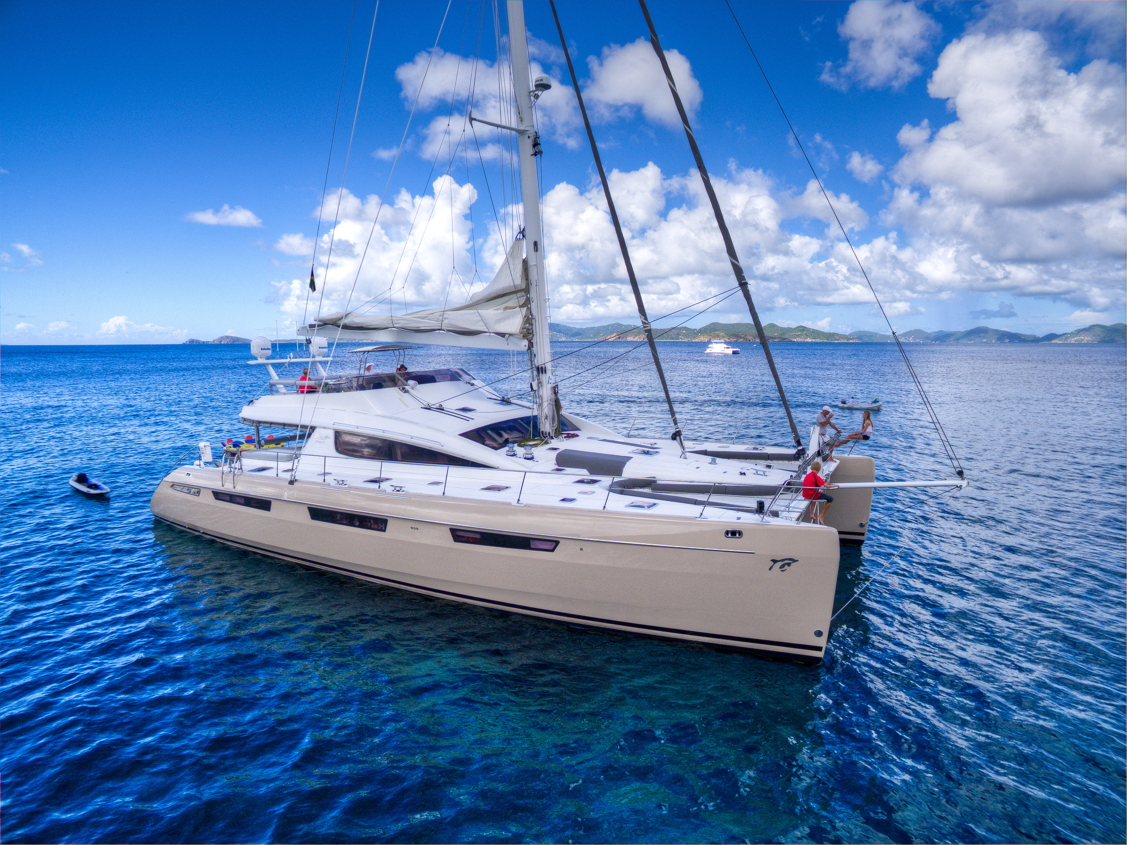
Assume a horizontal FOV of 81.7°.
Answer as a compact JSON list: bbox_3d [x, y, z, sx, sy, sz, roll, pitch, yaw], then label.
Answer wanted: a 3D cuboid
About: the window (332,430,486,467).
[{"bbox_3d":[-4.043,0.735,17.243,5.400,0.680,0.350,4,8,28],"label":"window"}]

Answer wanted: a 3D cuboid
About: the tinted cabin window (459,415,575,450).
[{"bbox_3d":[-1.034,0.124,19.567,1.050,0.660,5.700,4,8,28],"label":"tinted cabin window"}]

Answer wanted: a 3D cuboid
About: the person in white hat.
[{"bbox_3d":[7.554,0.324,18.522,0.700,1.600,0.530,6,9,39],"label":"person in white hat"}]

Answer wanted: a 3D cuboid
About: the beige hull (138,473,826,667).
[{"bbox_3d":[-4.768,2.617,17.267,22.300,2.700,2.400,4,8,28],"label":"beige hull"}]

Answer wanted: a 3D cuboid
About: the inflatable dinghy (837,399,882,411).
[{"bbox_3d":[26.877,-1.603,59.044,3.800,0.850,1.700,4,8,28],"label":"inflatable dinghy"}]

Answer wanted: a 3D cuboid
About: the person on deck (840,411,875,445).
[{"bbox_3d":[8.534,0.180,18.951,0.980,1.050,0.450,4,8,28],"label":"person on deck"}]

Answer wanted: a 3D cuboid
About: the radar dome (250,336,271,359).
[{"bbox_3d":[-10.603,-2.626,22.883,0.780,0.800,0.780,4,8,28],"label":"radar dome"}]

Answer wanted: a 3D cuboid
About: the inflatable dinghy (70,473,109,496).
[{"bbox_3d":[-19.545,2.474,26.990,2.600,0.680,1.000,5,9,37],"label":"inflatable dinghy"}]

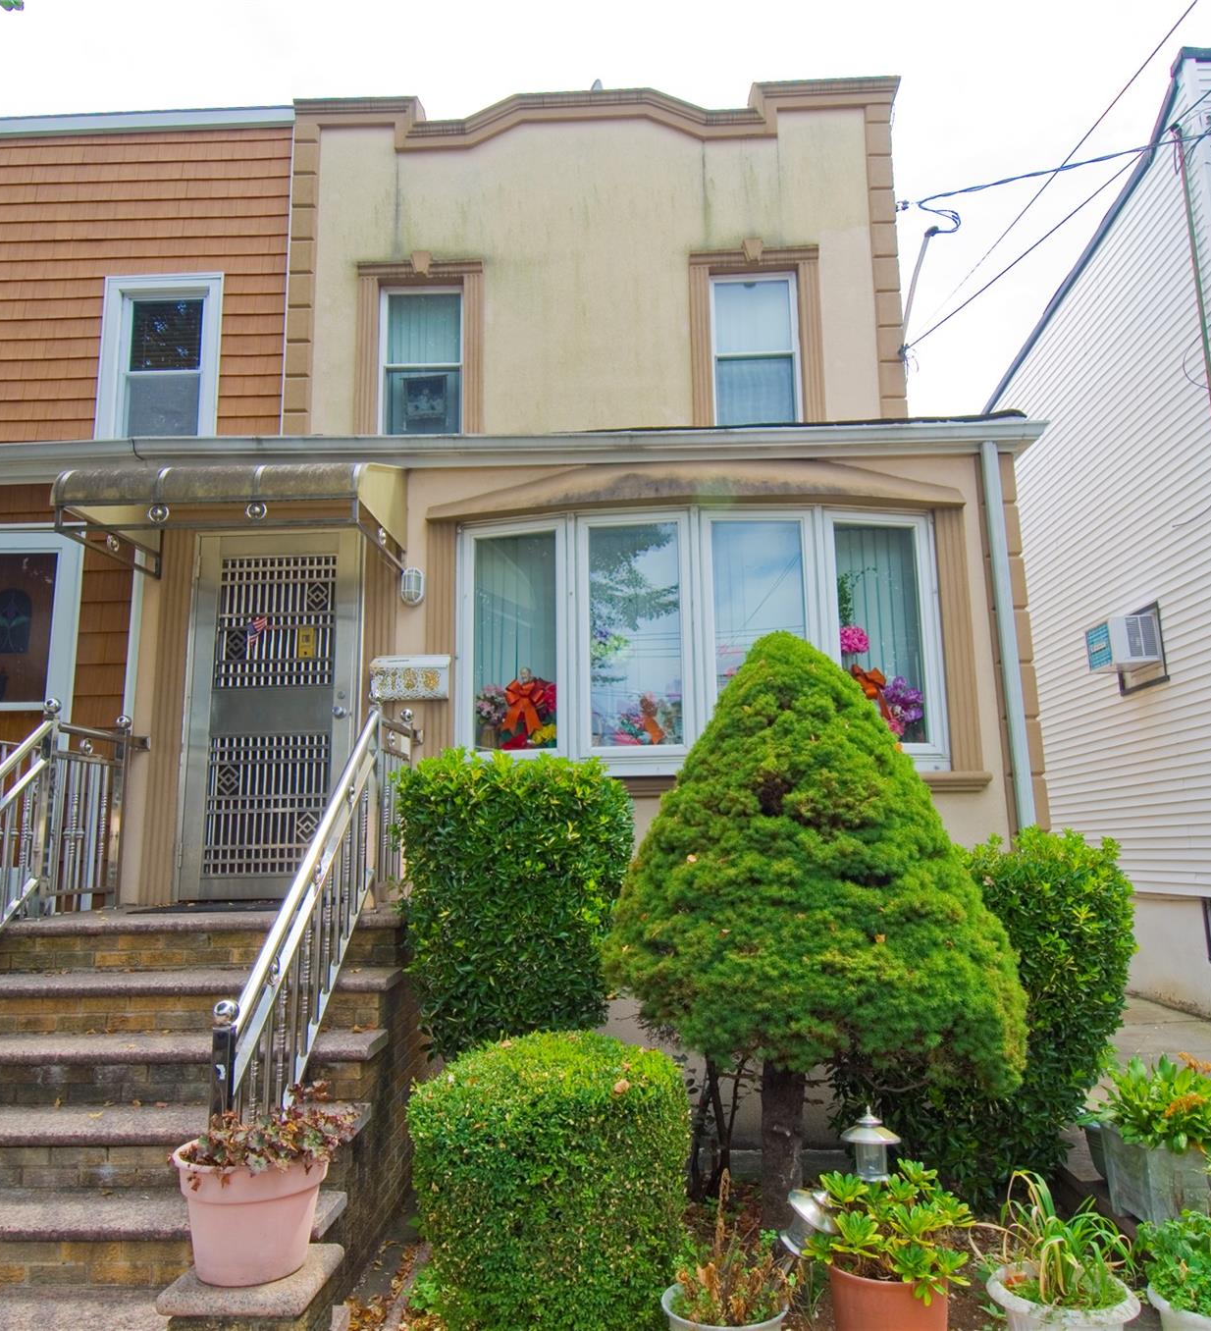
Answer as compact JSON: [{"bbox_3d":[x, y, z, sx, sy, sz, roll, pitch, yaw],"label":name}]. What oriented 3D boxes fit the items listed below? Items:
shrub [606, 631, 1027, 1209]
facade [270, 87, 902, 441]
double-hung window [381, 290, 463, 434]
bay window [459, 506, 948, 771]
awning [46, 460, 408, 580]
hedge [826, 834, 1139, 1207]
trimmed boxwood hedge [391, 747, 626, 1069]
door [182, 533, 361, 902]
[{"bbox_3d":[0.805,1.037,4.099,1.630,2.400,1.640,-1,-10,2],"label":"shrub"},{"bbox_3d":[-0.107,-3.182,7.976,4.930,3.080,0.300,-1,-10,2],"label":"facade"},{"bbox_3d":[-1.497,-2.460,8.202,0.681,1.382,0.120,-1,-11,2],"label":"double-hung window"},{"bbox_3d":[0.503,-0.135,5.440,2.687,1.440,0.390,-1,-11,2],"label":"bay window"},{"bbox_3d":[-1.881,-0.890,5.281,1.420,0.635,1.000,-1,-11,2],"label":"awning"},{"bbox_3d":[1.687,1.517,4.487,1.280,1.480,0.880,-1,-11,2],"label":"hedge"},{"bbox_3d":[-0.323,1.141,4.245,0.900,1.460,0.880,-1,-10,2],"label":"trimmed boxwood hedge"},{"bbox_3d":[-1.850,0.251,5.528,0.930,2.050,0.090,-1,-10,2],"label":"door"}]

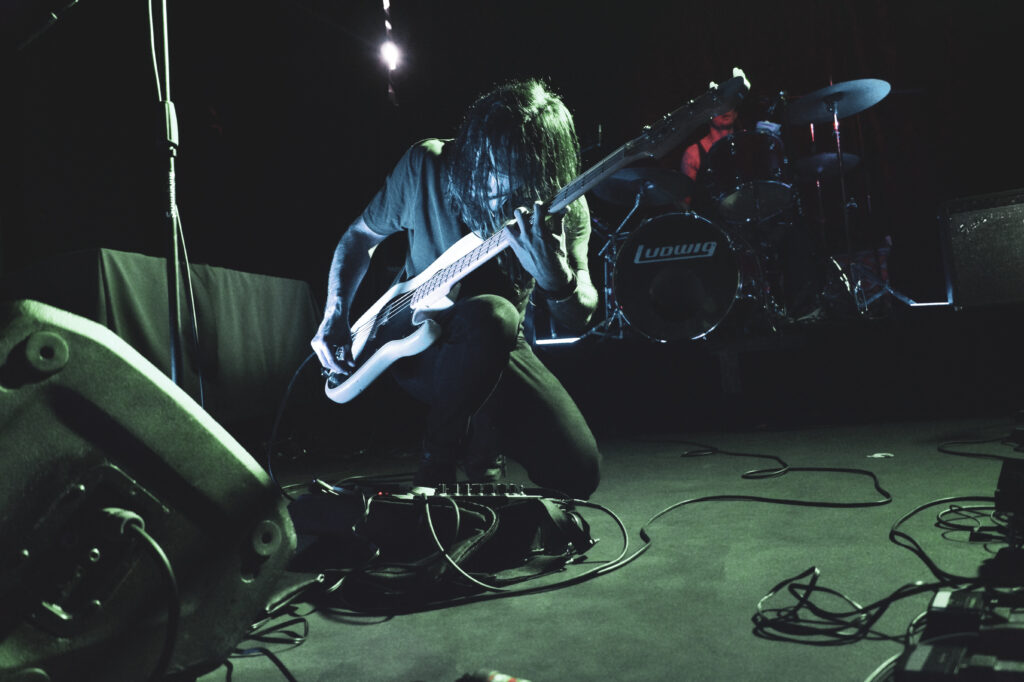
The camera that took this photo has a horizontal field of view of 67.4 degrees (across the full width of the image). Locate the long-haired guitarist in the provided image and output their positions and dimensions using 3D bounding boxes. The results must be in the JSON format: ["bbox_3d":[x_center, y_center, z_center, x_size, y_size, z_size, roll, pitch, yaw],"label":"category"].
[{"bbox_3d":[-0.150,-0.065,1.850,0.660,0.940,0.820,-3,-2,-12],"label":"long-haired guitarist"}]

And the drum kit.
[{"bbox_3d":[1.110,-0.620,3.970,1.600,1.250,1.350,-5,-2,25],"label":"drum kit"}]

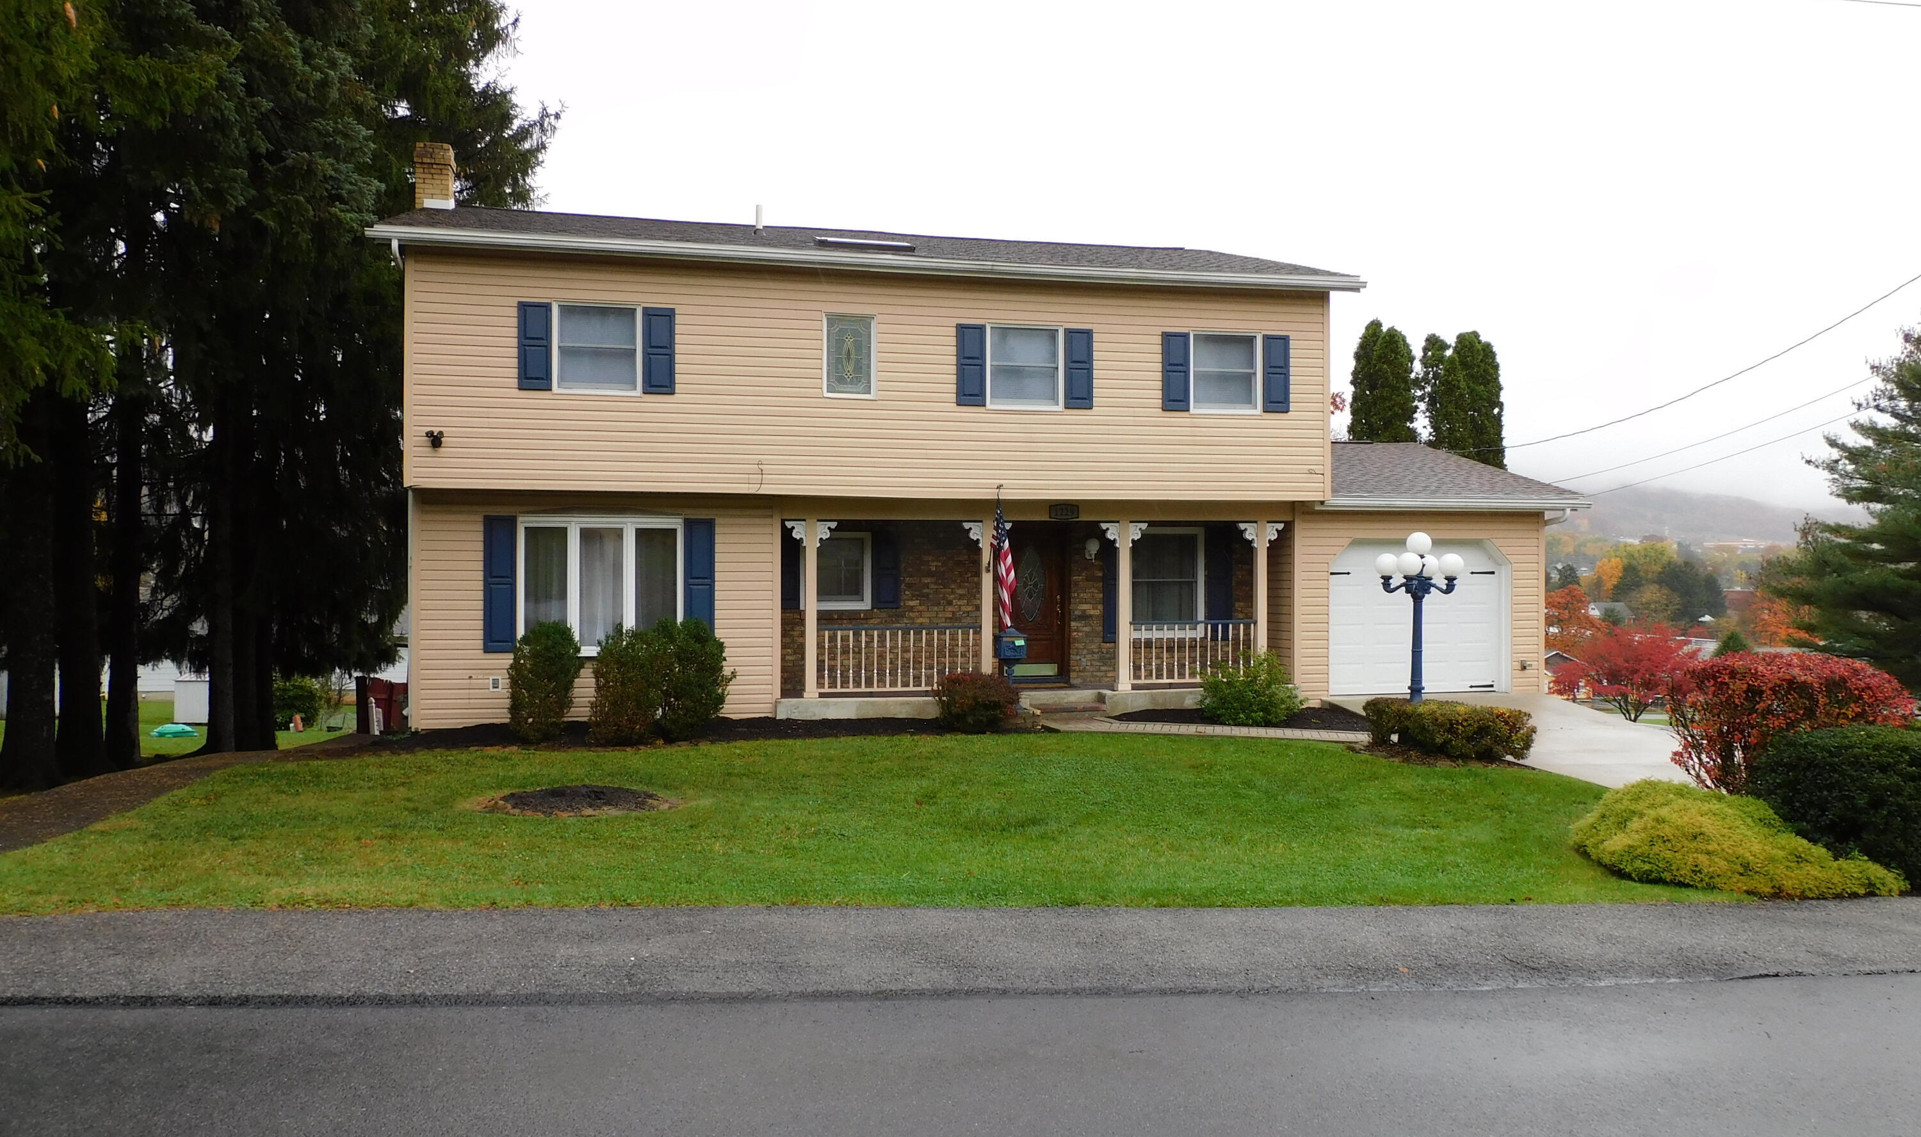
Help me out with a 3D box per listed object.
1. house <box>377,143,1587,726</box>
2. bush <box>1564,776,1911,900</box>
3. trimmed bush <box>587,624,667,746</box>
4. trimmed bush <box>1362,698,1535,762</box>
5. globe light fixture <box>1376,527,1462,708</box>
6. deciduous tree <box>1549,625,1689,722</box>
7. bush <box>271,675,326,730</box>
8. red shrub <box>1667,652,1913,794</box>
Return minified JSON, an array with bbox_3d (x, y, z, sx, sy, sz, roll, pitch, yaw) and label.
[{"bbox_3d":[0.020,-2.090,21.300,15.500,7.950,10.800,0,-1,-13],"label":"house"},{"bbox_3d":[4.300,1.410,7.600,1.420,0.540,1.450,0,-1,0],"label":"bush"},{"bbox_3d":[-3.650,1.270,14.550,0.860,1.270,0.820,0,-1,-13],"label":"trimmed bush"},{"bbox_3d":[4.760,1.540,13.000,1.550,0.540,1.000,0,-1,25],"label":"trimmed bush"},{"bbox_3d":[4.540,0.740,13.200,0.910,2.190,0.910,0,-1,15],"label":"globe light fixture"},{"bbox_3d":[10.050,1.620,20.300,1.980,1.480,1.900,0,-1,0],"label":"deciduous tree"},{"bbox_3d":[-13.800,2.790,27.600,1.200,1.200,1.150,0,-1,0],"label":"bush"},{"bbox_3d":[6.350,1.220,10.200,1.700,1.160,1.400,0,-1,0],"label":"red shrub"}]

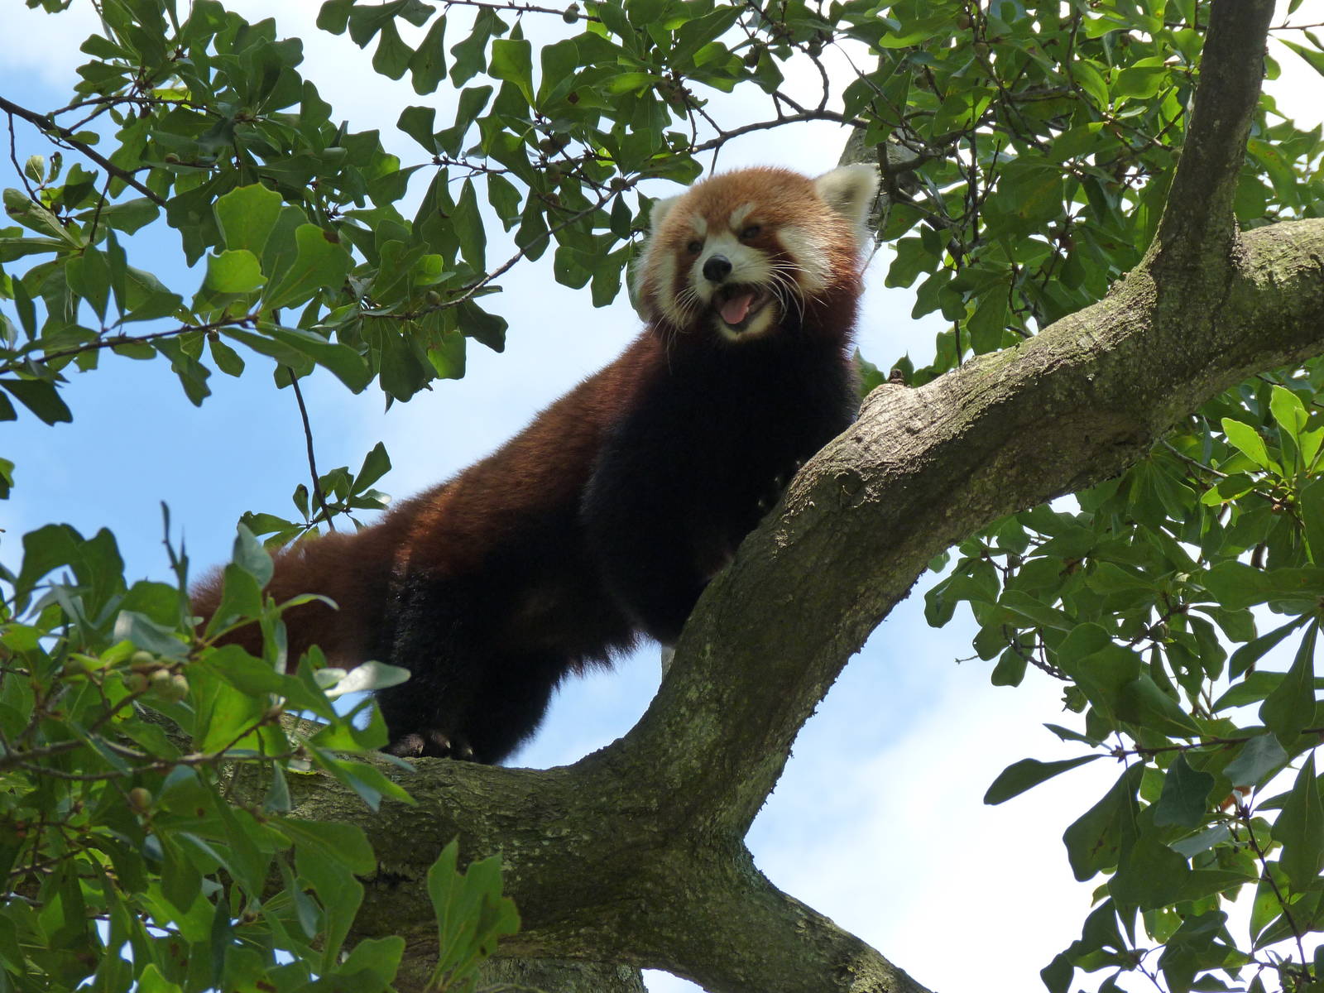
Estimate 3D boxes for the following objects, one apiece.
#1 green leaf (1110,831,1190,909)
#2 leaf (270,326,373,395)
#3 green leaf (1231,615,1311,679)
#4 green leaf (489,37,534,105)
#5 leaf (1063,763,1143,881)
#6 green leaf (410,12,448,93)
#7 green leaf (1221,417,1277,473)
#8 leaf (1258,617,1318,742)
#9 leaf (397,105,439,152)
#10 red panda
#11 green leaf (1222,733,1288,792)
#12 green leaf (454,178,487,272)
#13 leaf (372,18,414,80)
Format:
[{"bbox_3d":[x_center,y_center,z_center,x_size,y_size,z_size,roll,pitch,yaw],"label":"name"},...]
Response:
[{"bbox_3d":[0.409,0.314,4.450,0.076,0.015,0.066,-16,-67,12],"label":"green leaf"},{"bbox_3d":[-0.290,-0.116,4.500,0.102,0.016,0.040,31,-49,6],"label":"leaf"},{"bbox_3d":[0.514,0.127,4.500,0.086,0.030,0.024,-37,-31,-11],"label":"green leaf"},{"bbox_3d":[-0.139,-0.395,4.950,0.038,0.072,0.025,-23,-11,0],"label":"green leaf"},{"bbox_3d":[0.373,0.275,4.500,0.052,0.108,0.025,19,-11,0],"label":"leaf"},{"bbox_3d":[-0.217,-0.413,4.950,0.033,0.078,0.024,13,-11,0],"label":"green leaf"},{"bbox_3d":[0.529,-0.047,4.800,0.064,0.013,0.032,48,-50,-6],"label":"green leaf"},{"bbox_3d":[0.530,0.157,4.500,0.047,0.108,0.025,11,-11,0],"label":"leaf"},{"bbox_3d":[-0.219,-0.329,4.750,0.036,0.012,0.055,-25,-71,12],"label":"leaf"},{"bbox_3d":[-0.115,-0.026,4.620,0.610,0.430,0.250,-16,-27,35],"label":"red panda"},{"bbox_3d":[0.497,0.222,4.450,0.044,0.060,0.014,34,-16,23],"label":"green leaf"},{"bbox_3d":[-0.178,-0.253,4.950,0.028,0.088,0.024,-8,-11,0],"label":"green leaf"},{"bbox_3d":[-0.240,-0.401,4.750,0.040,0.061,0.013,-5,15,4],"label":"leaf"}]

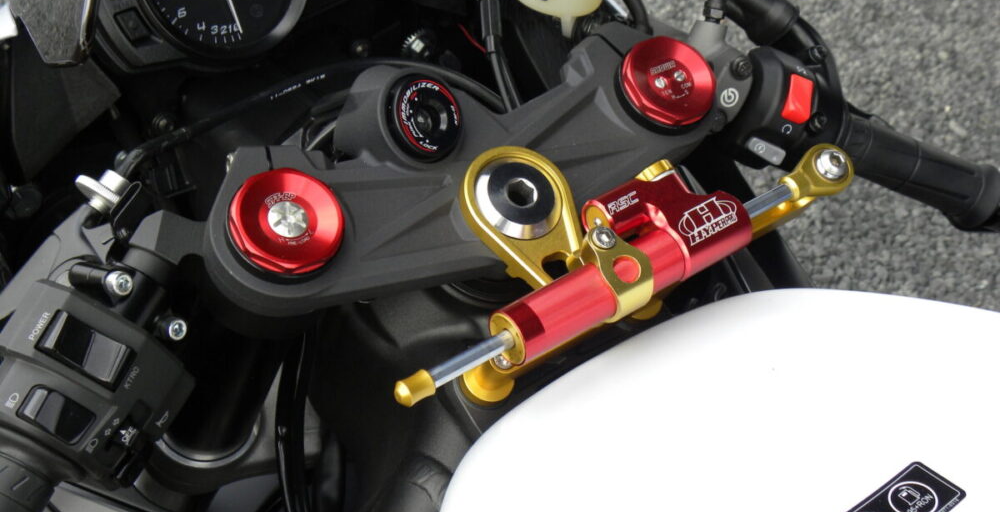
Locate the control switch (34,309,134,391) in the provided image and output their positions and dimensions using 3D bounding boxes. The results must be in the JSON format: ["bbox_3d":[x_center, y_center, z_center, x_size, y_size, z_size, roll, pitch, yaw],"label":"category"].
[{"bbox_3d":[-0.169,0.039,0.613,0.035,0.011,0.018,32,72,-12],"label":"control switch"}]

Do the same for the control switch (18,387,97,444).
[{"bbox_3d":[-0.179,0.065,0.606,0.026,0.010,0.015,32,72,-14],"label":"control switch"}]

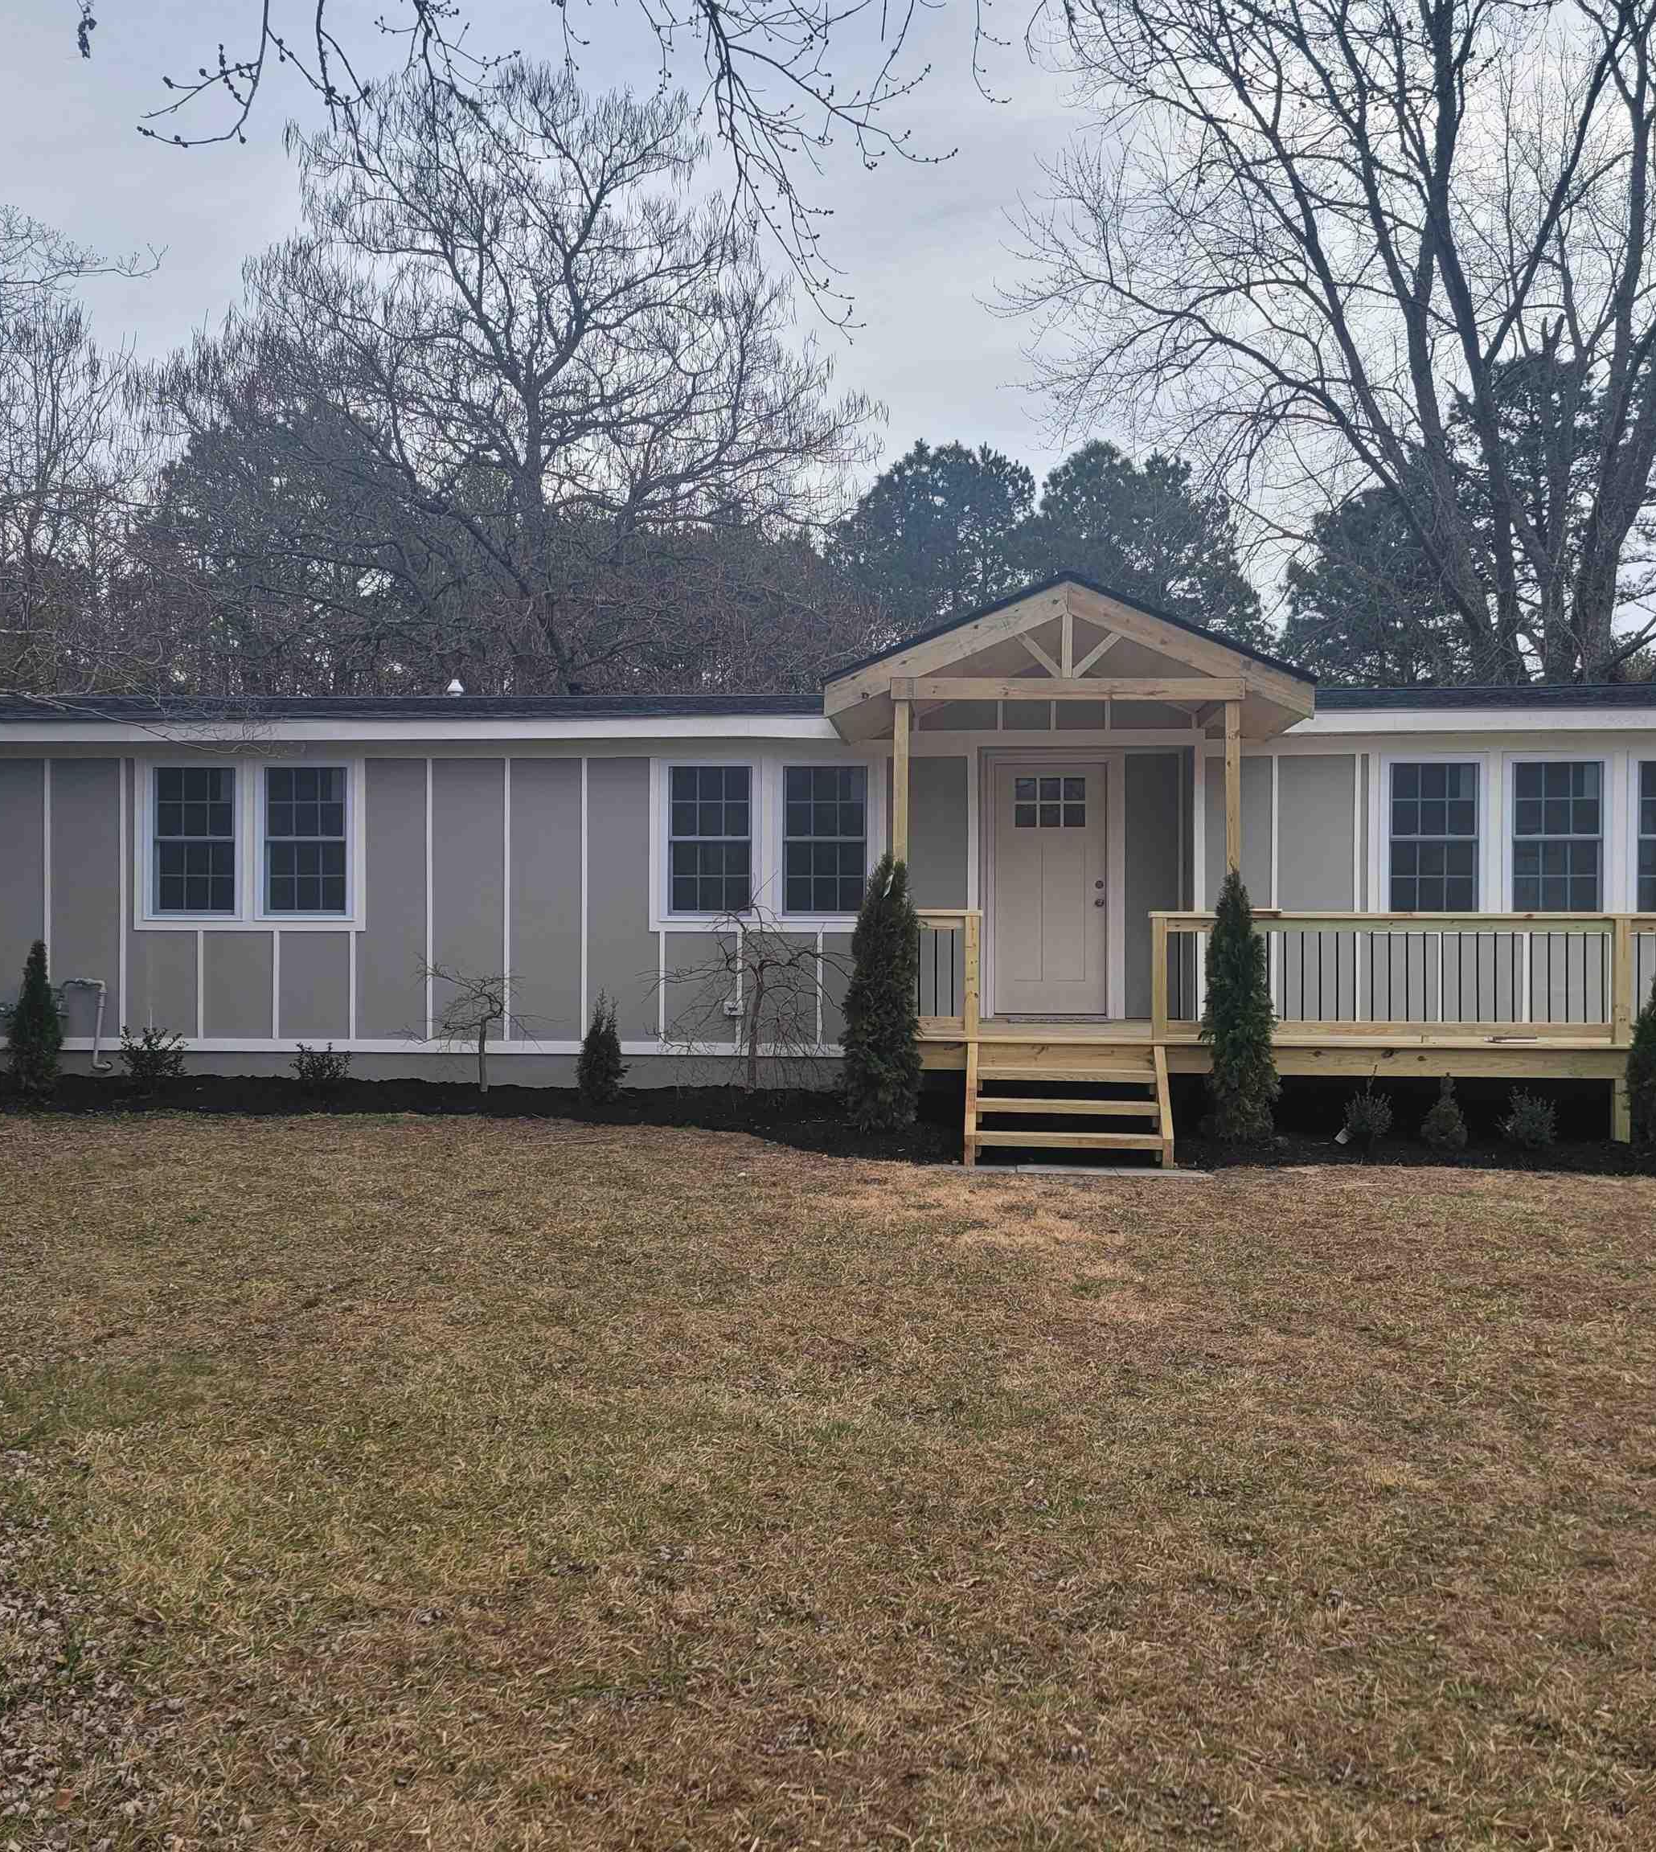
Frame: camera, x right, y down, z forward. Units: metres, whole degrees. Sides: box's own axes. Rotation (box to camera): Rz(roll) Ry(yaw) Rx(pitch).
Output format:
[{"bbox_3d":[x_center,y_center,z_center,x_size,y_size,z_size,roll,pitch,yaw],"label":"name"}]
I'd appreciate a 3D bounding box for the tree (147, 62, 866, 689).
[{"bbox_3d":[-5.150,-6.200,30.000,12.000,15.200,11.300,0,0,0],"label":"tree"}]

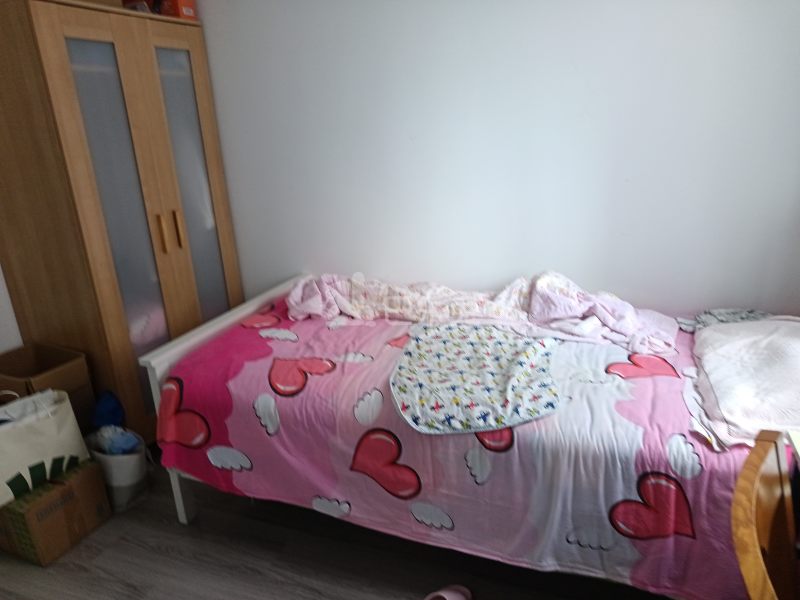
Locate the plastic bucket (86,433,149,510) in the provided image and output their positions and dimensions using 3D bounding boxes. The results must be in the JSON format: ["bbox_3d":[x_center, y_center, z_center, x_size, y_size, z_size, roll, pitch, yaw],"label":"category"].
[{"bbox_3d":[-1.065,0.652,2.115,0.220,0.250,0.220,-3,19,1],"label":"plastic bucket"}]

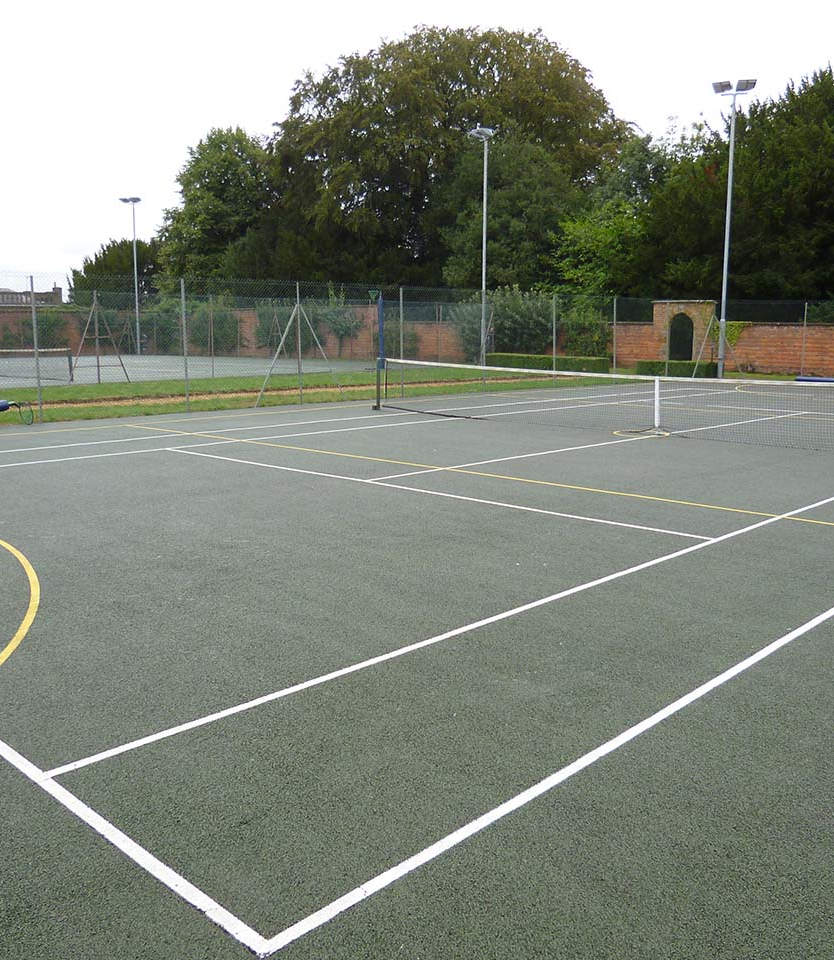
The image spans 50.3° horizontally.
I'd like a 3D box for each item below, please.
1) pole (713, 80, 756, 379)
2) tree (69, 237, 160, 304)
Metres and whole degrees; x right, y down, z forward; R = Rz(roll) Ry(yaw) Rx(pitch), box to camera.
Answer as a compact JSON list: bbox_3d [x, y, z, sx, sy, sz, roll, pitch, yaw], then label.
[{"bbox_3d":[11.084,-8.741,31.674,1.500,10.312,0.800,3,10,18],"label":"pole"},{"bbox_3d":[-24.409,-15.067,72.595,8.300,9.248,8.000,-3,10,-18],"label":"tree"}]

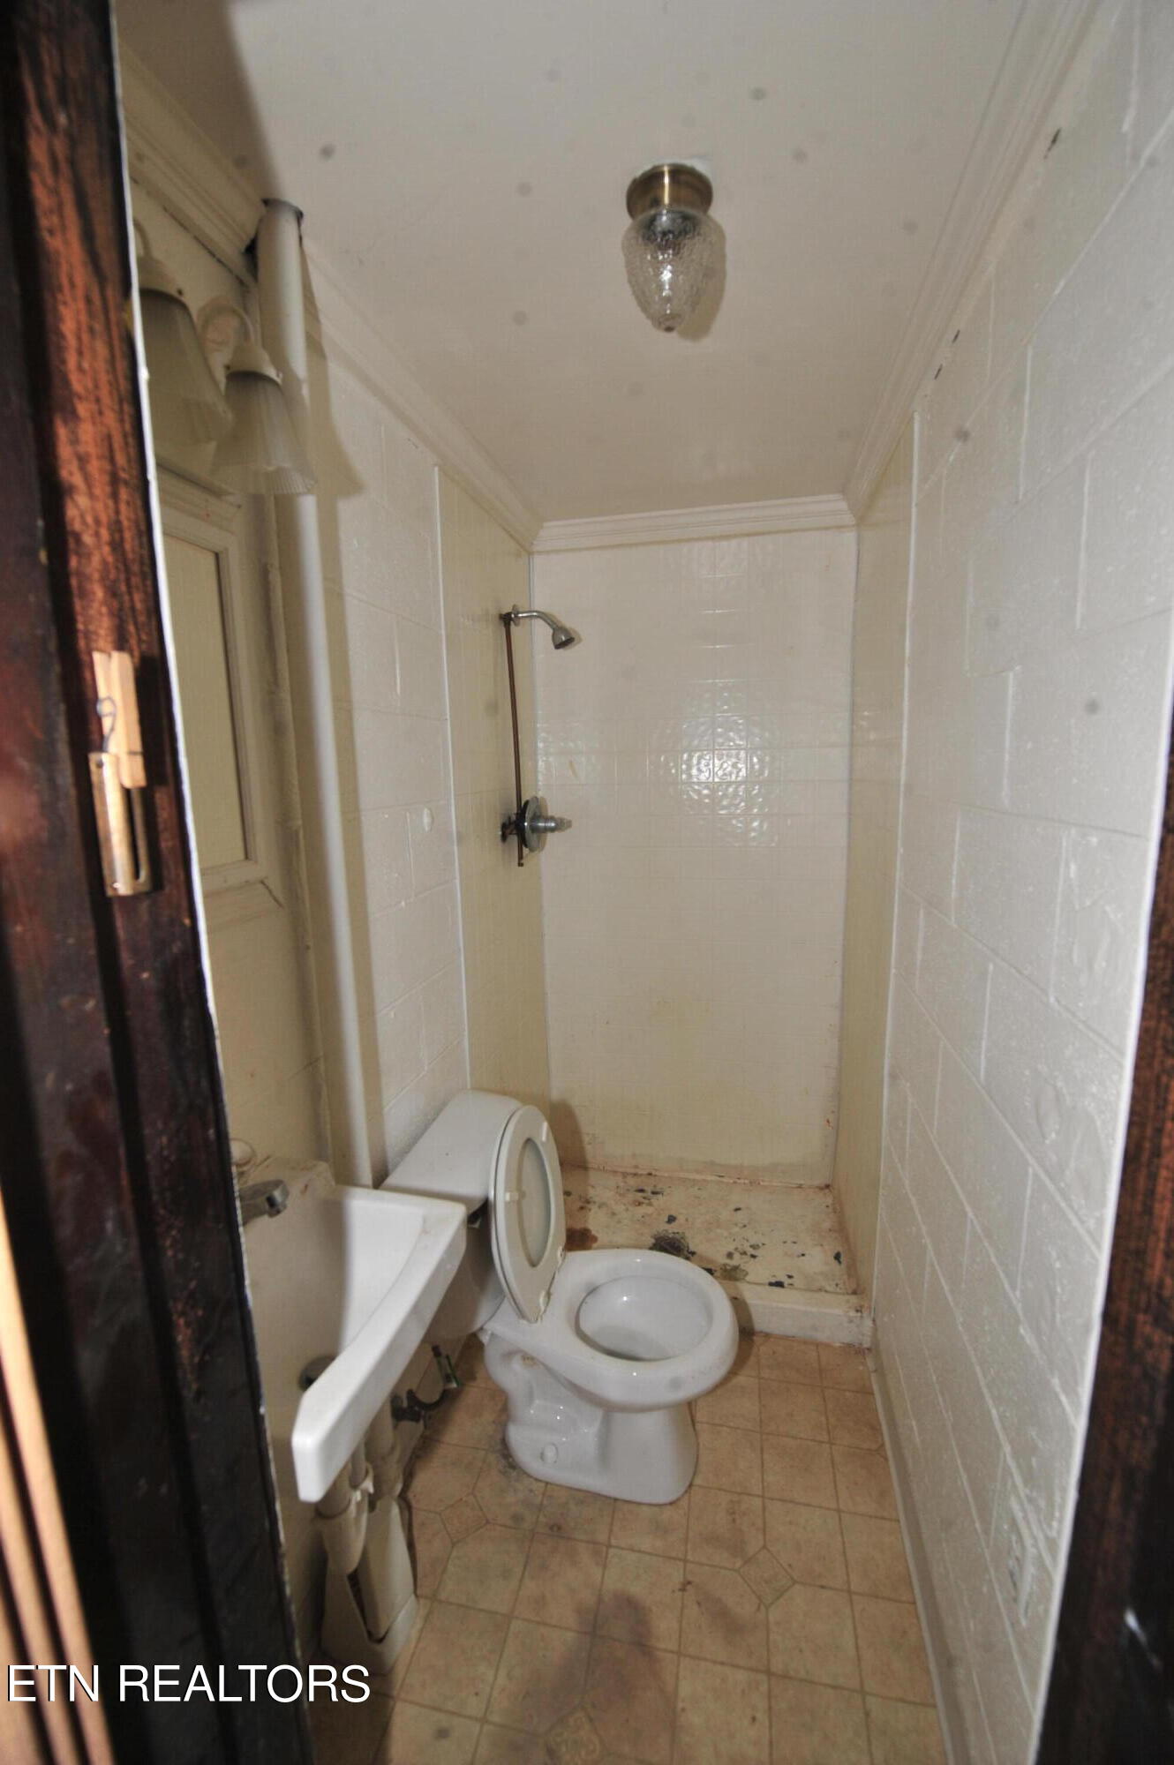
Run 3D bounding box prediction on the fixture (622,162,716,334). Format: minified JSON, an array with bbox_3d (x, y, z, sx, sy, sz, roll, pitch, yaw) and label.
[{"bbox_3d":[0.121,-0.902,0.999,0.133,0.179,0.133,1,9,13],"label":"fixture"}]

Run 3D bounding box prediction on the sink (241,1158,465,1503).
[{"bbox_3d":[-0.377,0.631,0.986,0.290,0.200,0.420,1,10,13],"label":"sink"}]

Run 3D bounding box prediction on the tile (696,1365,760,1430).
[{"bbox_3d":[0.347,1.267,1.675,0.152,0.010,0.148,1,10,12],"label":"tile"}]

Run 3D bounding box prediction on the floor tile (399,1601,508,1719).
[{"bbox_3d":[-0.223,1.352,1.198,0.151,0.008,0.150,1,10,12],"label":"floor tile"}]

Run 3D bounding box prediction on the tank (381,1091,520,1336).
[{"bbox_3d":[-0.257,0.743,1.586,0.216,0.342,0.447,1,9,13],"label":"tank"}]

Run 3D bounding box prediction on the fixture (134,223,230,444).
[{"bbox_3d":[-0.489,-0.627,0.759,0.165,0.215,0.137,1,10,13],"label":"fixture"}]

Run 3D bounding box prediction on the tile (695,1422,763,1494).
[{"bbox_3d":[0.318,1.295,1.539,0.151,0.008,0.151,1,9,12],"label":"tile"}]

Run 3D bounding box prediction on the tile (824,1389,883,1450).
[{"bbox_3d":[0.630,1.266,1.612,0.137,0.008,0.150,1,10,12],"label":"tile"}]

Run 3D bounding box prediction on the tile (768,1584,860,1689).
[{"bbox_3d":[0.400,1.336,1.216,0.151,0.008,0.150,1,10,12],"label":"tile"}]

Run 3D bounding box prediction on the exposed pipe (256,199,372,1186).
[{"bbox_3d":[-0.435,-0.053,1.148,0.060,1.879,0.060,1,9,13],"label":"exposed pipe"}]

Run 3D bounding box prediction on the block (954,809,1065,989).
[{"bbox_3d":[0.668,0.005,0.950,0.190,0.195,0.397,1,10,13],"label":"block"}]

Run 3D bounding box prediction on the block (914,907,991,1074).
[{"bbox_3d":[0.699,0.174,1.195,0.131,0.199,0.400,1,9,13],"label":"block"}]

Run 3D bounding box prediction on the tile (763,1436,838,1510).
[{"bbox_3d":[0.465,1.294,1.506,0.152,0.010,0.148,1,10,12],"label":"tile"}]

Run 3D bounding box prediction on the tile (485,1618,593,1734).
[{"bbox_3d":[-0.077,1.362,1.172,0.152,0.010,0.148,1,10,12],"label":"tile"}]

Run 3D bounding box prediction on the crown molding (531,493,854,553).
[{"bbox_3d":[0.325,-1.190,2.280,1.100,0.083,0.068,1,10,13],"label":"crown molding"}]

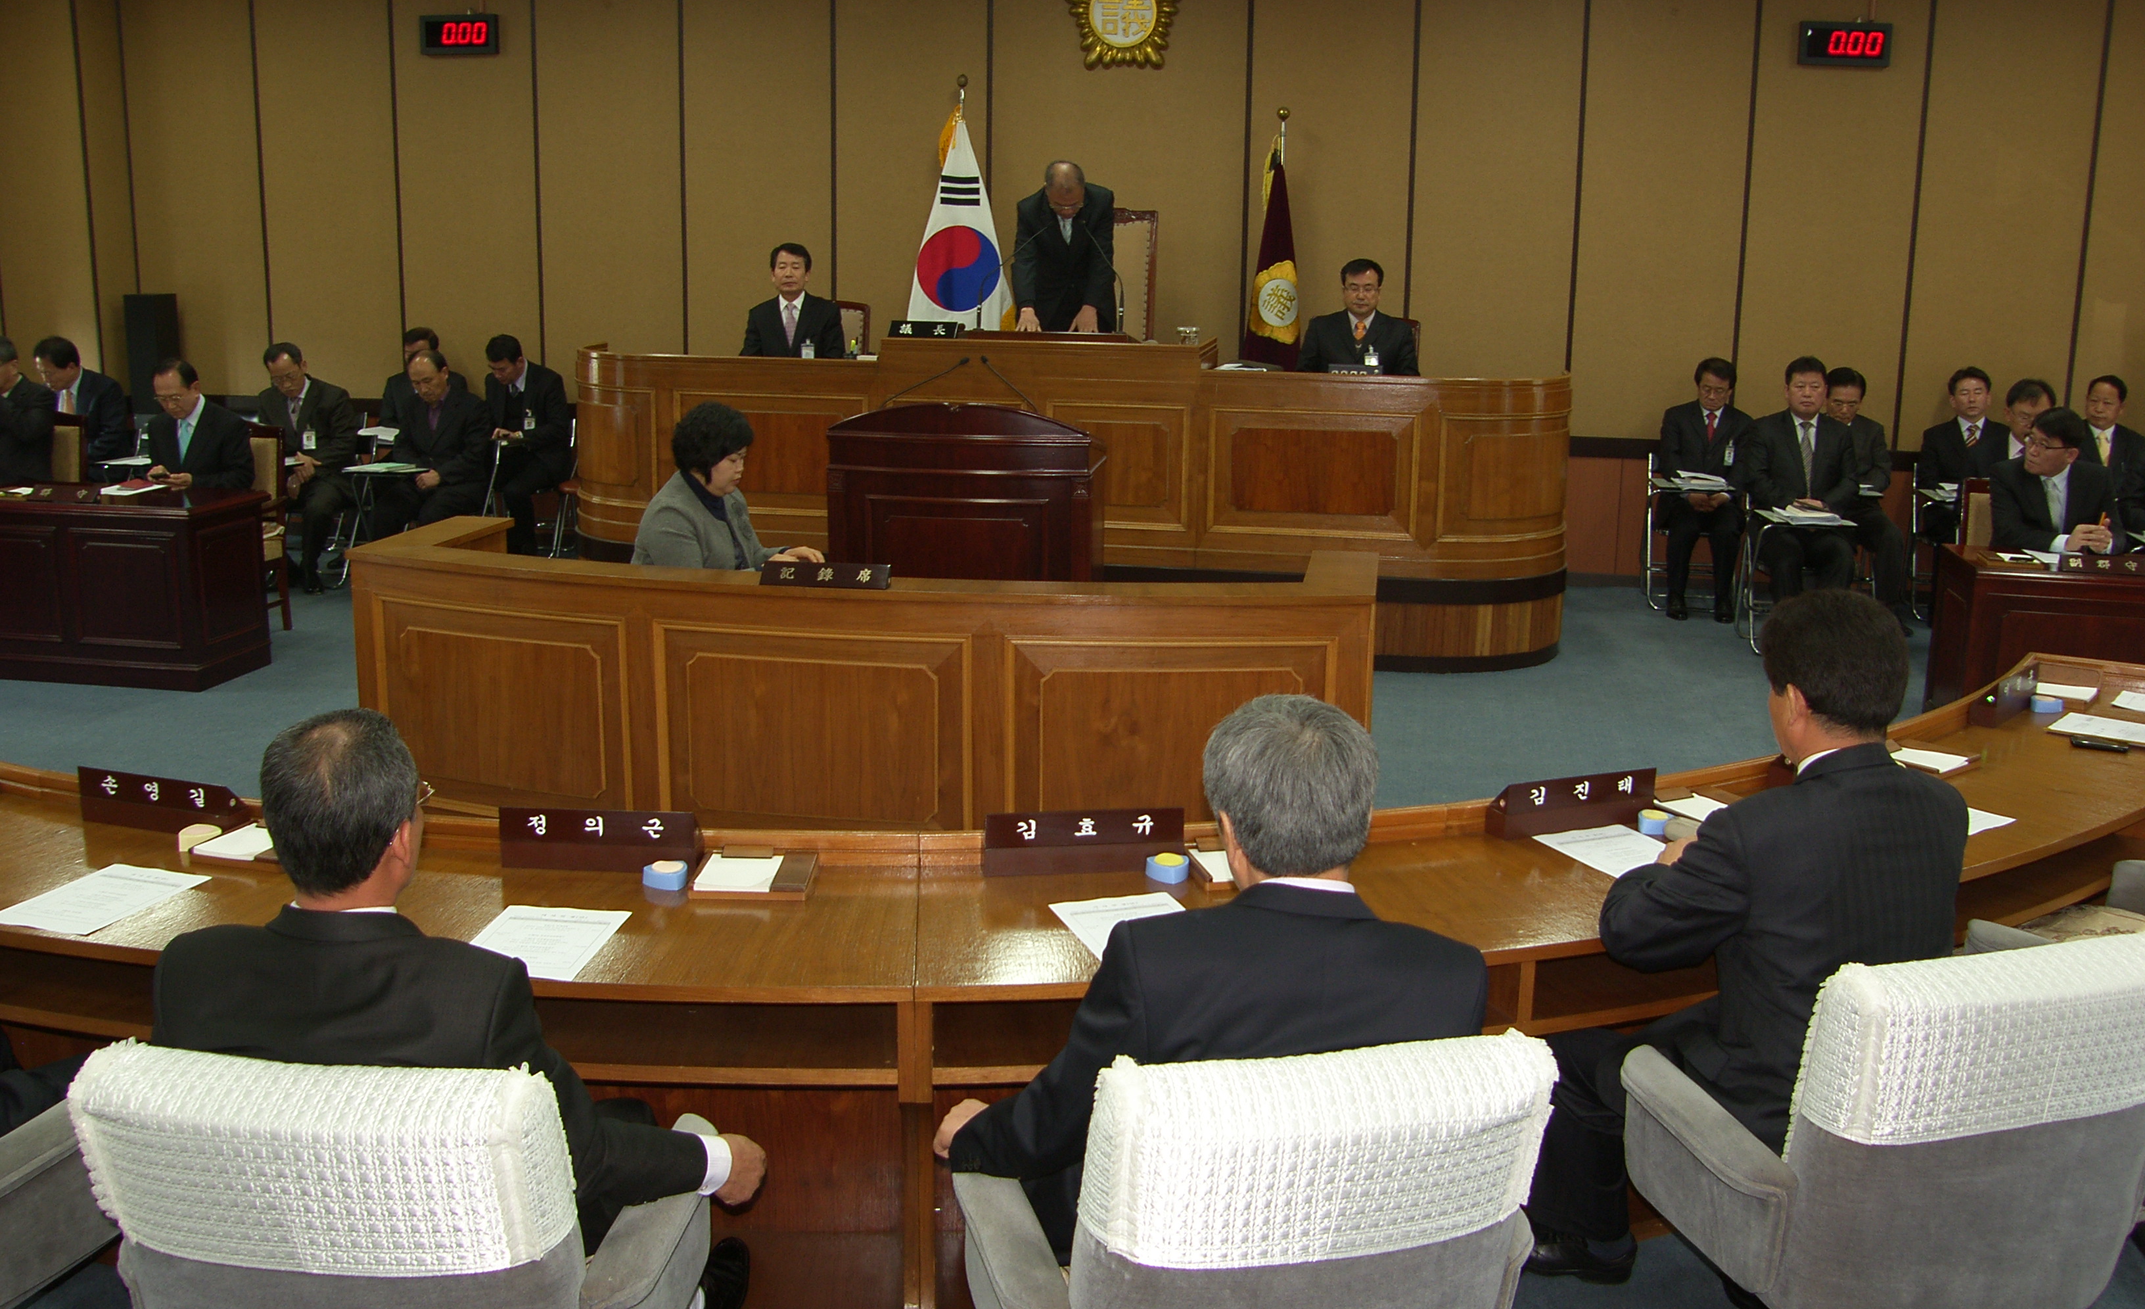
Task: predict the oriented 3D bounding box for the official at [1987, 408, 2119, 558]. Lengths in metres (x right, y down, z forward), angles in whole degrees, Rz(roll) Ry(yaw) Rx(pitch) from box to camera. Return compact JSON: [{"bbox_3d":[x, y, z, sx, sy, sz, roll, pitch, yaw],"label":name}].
[{"bbox_3d":[3.538,-0.286,6.332,0.580,1.220,0.760,3,13,7],"label":"official"}]

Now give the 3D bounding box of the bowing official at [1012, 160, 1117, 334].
[{"bbox_3d":[-0.062,-1.550,8.403,0.500,1.620,0.600,4,13,10],"label":"bowing official"}]

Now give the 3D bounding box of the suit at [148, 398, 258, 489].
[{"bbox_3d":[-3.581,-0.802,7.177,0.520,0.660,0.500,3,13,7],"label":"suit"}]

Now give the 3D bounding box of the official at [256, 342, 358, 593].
[{"bbox_3d":[-4.000,-1.006,9.090,0.510,1.240,0.750,-1,13,-10],"label":"official"}]

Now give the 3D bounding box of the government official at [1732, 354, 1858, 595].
[{"bbox_3d":[3.395,-0.728,8.182,0.560,1.341,0.750,3,12,7],"label":"government official"}]

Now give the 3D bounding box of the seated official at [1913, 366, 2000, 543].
[{"bbox_3d":[4.200,-0.736,8.236,0.550,1.250,0.760,5,14,17],"label":"seated official"}]

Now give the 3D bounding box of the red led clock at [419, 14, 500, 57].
[{"bbox_3d":[-3.465,-3.517,9.876,0.479,0.213,0.080,3,12,7],"label":"red led clock"}]

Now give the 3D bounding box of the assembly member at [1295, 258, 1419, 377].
[{"bbox_3d":[1.245,-1.093,7.654,0.550,1.270,0.760,3,13,7],"label":"assembly member"}]

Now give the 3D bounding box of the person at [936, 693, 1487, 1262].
[{"bbox_3d":[0.094,0.594,2.209,0.570,1.230,0.820,-2,14,-11],"label":"person"}]

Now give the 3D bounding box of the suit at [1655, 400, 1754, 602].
[{"bbox_3d":[3.303,-0.814,9.092,0.500,1.040,0.620,5,13,15],"label":"suit"}]

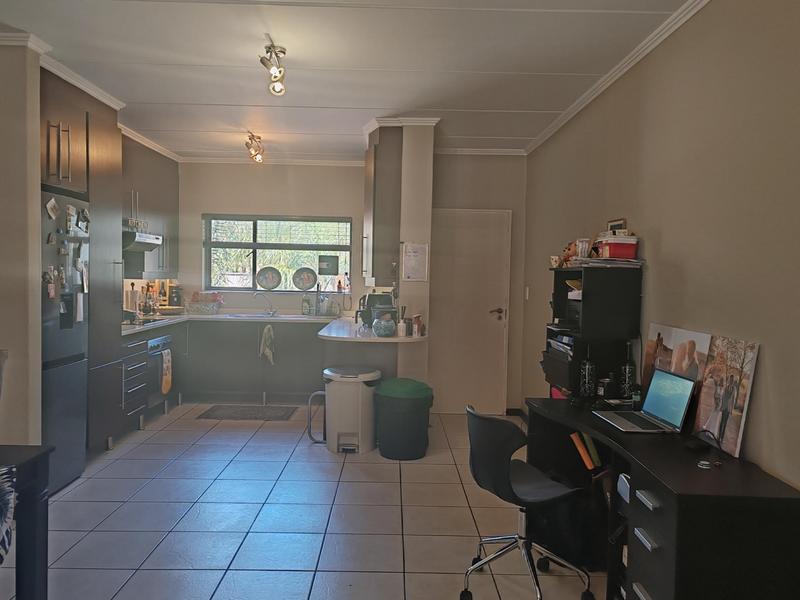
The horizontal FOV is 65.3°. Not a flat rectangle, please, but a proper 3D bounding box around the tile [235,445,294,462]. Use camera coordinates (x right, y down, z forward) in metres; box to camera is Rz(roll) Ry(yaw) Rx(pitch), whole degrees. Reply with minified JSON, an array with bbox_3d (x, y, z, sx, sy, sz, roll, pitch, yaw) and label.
[{"bbox_3d":[-1.036,1.181,4.798,0.410,0.010,0.410,1,3,-1],"label":"tile"}]

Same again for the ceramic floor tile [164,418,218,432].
[{"bbox_3d":[-1.821,1.099,5.474,0.400,0.010,0.400,1,3,-1],"label":"ceramic floor tile"}]

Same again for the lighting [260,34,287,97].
[{"bbox_3d":[-0.664,-1.238,3.305,0.115,0.210,0.420,1,3,0],"label":"lighting"}]

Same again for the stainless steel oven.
[{"bbox_3d":[-2.484,0.643,5.766,0.569,0.608,0.608,1,3,0],"label":"stainless steel oven"}]

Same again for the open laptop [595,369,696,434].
[{"bbox_3d":[1.042,0.421,2.693,0.280,0.210,0.372,1,3,-2],"label":"open laptop"}]

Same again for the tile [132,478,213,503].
[{"bbox_3d":[-1.444,1.214,3.965,0.410,0.010,0.410,1,3,-1],"label":"tile"}]

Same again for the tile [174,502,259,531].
[{"bbox_3d":[-1.031,1.256,3.592,0.412,0.010,0.412,1,3,-1],"label":"tile"}]

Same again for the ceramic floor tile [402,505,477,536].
[{"bbox_3d":[0.219,1.260,3.547,0.408,0.010,0.408,1,3,0],"label":"ceramic floor tile"}]

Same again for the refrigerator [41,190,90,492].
[{"bbox_3d":[-2.445,0.269,3.945,0.650,1.845,0.610,1,3,-1],"label":"refrigerator"}]

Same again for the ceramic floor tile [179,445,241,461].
[{"bbox_3d":[-1.480,1.201,4.909,0.417,0.010,0.417,1,3,0],"label":"ceramic floor tile"}]

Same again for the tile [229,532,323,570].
[{"bbox_3d":[-0.602,1.265,3.130,0.408,0.010,0.408,1,3,0],"label":"tile"}]

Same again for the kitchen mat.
[{"bbox_3d":[-1.442,1.073,5.968,0.850,0.010,0.565,1,3,-1],"label":"kitchen mat"}]

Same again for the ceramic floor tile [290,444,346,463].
[{"bbox_3d":[-0.621,1.189,4.802,0.410,0.010,0.410,1,3,-1],"label":"ceramic floor tile"}]

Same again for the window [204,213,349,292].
[{"bbox_3d":[-1.407,-0.535,7.194,1.697,0.856,0.100,1,3,0],"label":"window"}]

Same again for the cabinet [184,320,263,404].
[{"bbox_3d":[-1.752,0.622,6.512,0.810,0.840,0.580,1,3,-1],"label":"cabinet"}]

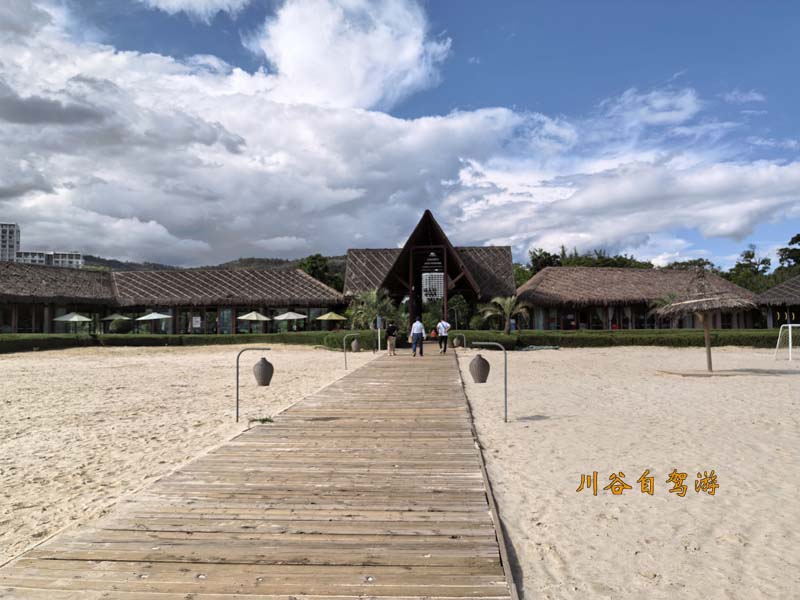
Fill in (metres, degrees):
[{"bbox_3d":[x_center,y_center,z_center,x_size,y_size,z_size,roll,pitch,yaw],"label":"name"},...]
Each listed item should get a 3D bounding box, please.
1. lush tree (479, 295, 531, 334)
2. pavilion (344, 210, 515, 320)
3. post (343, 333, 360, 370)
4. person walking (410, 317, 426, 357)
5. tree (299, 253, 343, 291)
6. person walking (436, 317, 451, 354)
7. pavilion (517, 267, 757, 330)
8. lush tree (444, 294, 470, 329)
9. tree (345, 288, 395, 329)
[{"bbox_3d":[6.397,1.240,38.200,3.100,3.100,3.100,-1,-2,4],"label":"lush tree"},{"bbox_3d":[2.283,-1.399,47.800,13.200,9.100,11.000,-1,-2,4],"label":"pavilion"},{"bbox_3d":[-1.545,1.668,20.000,0.560,1.180,0.300,-1,-2,4],"label":"post"},{"bbox_3d":[0.823,1.619,27.300,0.620,1.720,0.420,-1,-2,4],"label":"person walking"},{"bbox_3d":[-9.173,-0.721,72.000,5.800,9.600,5.800,-1,-2,4],"label":"tree"},{"bbox_3d":[2.022,1.648,28.800,0.580,1.740,0.420,-1,-2,4],"label":"person walking"},{"bbox_3d":[19.934,0.267,53.500,18.000,5.800,8.500,-1,-2,0],"label":"pavilion"},{"bbox_3d":[4.423,1.338,48.000,2.300,3.600,2.300,-1,-2,4],"label":"lush tree"},{"bbox_3d":[-1.867,1.116,39.500,3.000,3.600,3.000,-1,-2,4],"label":"tree"}]

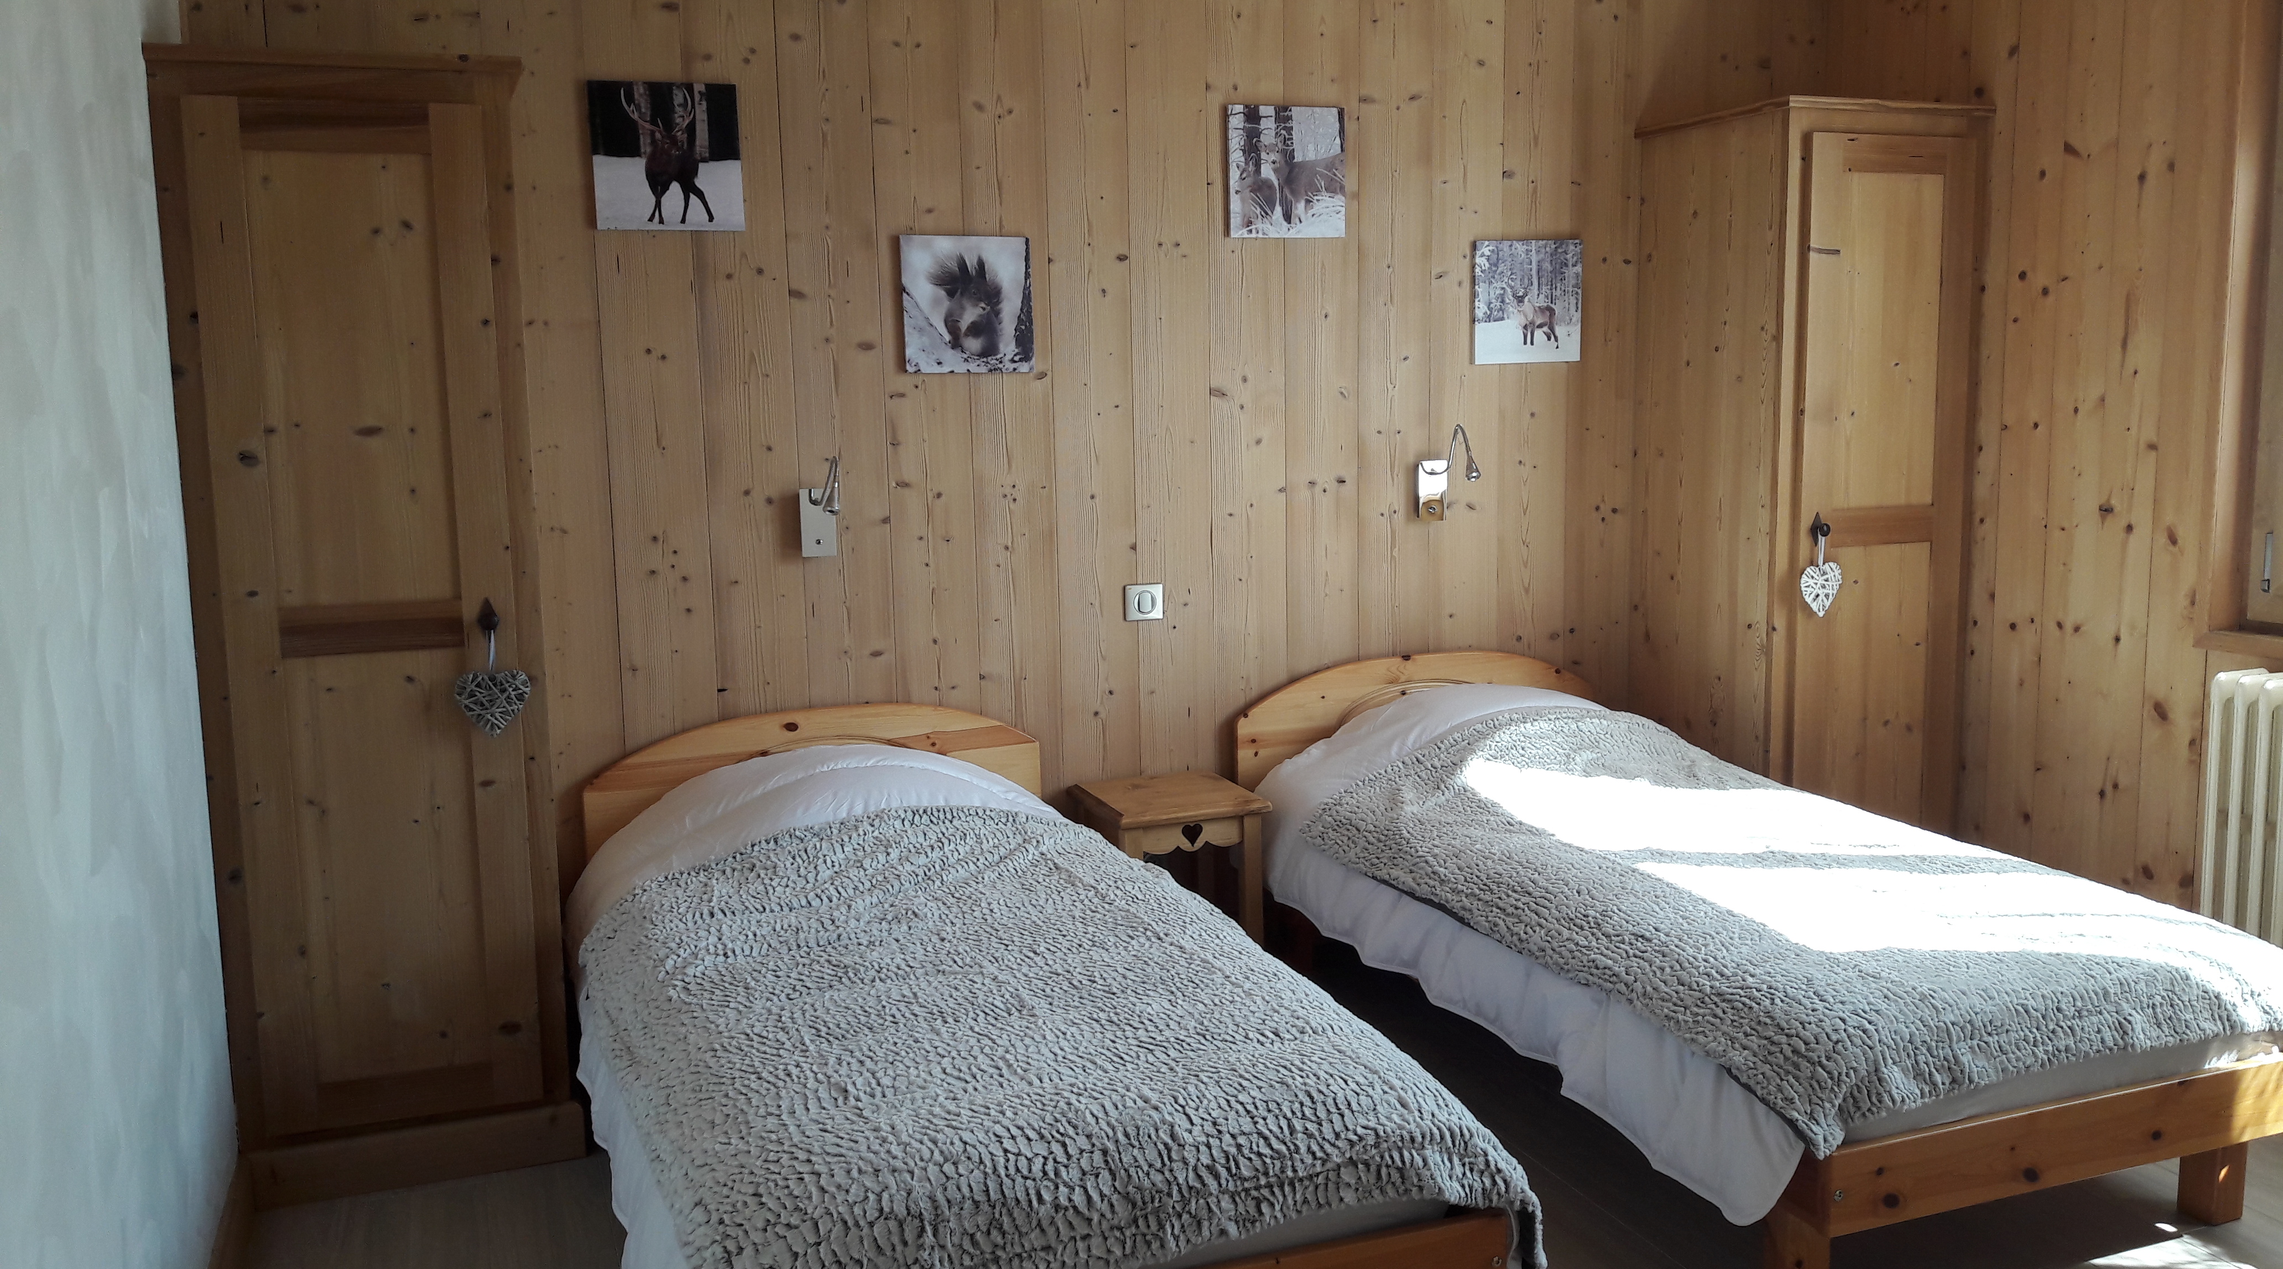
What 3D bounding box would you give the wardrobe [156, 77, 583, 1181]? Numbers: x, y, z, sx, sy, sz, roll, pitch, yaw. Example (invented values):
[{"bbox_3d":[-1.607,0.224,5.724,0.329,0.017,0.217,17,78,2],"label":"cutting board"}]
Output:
[{"bbox_3d":[-1.367,-0.029,3.339,0.557,1.892,0.569,-4,8,-20],"label":"wardrobe"}]

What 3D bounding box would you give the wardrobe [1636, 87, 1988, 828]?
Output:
[{"bbox_3d":[1.583,-0.251,4.447,0.575,1.922,0.554,-4,8,-20],"label":"wardrobe"}]

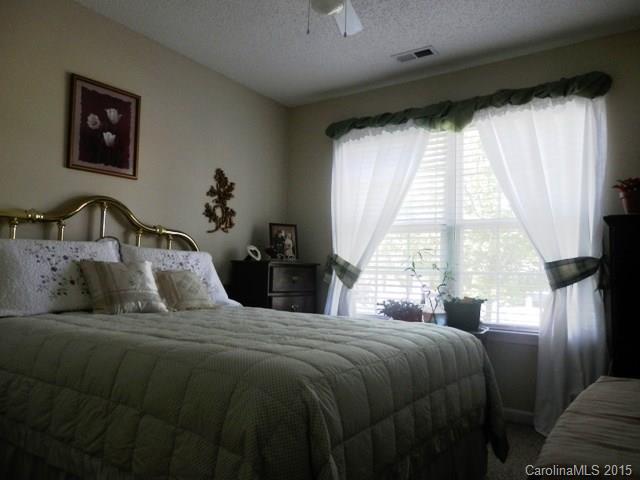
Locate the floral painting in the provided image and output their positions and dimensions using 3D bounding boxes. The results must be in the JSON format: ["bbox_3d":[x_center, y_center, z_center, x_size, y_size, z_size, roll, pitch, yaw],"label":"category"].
[{"bbox_3d":[-1.194,-0.623,2.606,0.030,0.500,0.430,-2,-4,32],"label":"floral painting"}]

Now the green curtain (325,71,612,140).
[{"bbox_3d":[0.892,-0.853,3.277,2.010,0.250,0.150,-2,-4,32],"label":"green curtain"}]

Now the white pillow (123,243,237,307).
[{"bbox_3d":[-0.835,0.223,2.748,0.170,0.410,0.700,-35,-21,25],"label":"white pillow"}]

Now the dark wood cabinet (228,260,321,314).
[{"bbox_3d":[-0.326,0.693,3.471,0.400,1.040,0.570,-2,-5,38],"label":"dark wood cabinet"}]

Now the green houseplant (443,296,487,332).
[{"bbox_3d":[0.926,0.477,2.999,0.260,0.230,0.240,-2,-4,32],"label":"green houseplant"}]

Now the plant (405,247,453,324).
[{"bbox_3d":[0.724,0.334,3.137,0.310,0.540,0.250,-2,-4,32],"label":"plant"}]

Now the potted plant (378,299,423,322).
[{"bbox_3d":[0.562,0.504,3.227,0.290,0.210,0.260,-2,-4,32],"label":"potted plant"}]

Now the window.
[{"bbox_3d":[0.921,-0.125,3.304,1.650,1.430,0.100,-2,-4,32],"label":"window"}]

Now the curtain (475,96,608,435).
[{"bbox_3d":[1.371,0.144,2.907,0.790,2.050,0.130,-2,-4,32],"label":"curtain"}]

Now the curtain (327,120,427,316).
[{"bbox_3d":[0.411,0.175,3.511,0.860,2.040,0.130,-2,-4,32],"label":"curtain"}]

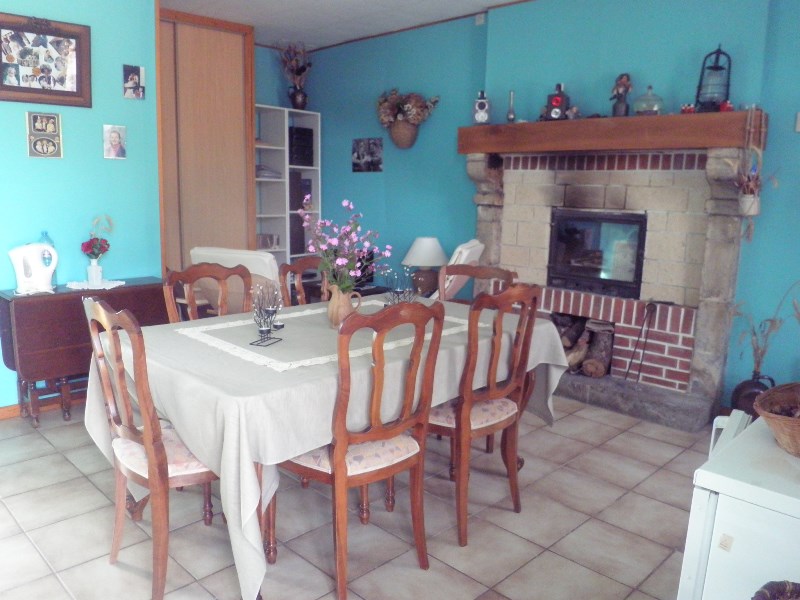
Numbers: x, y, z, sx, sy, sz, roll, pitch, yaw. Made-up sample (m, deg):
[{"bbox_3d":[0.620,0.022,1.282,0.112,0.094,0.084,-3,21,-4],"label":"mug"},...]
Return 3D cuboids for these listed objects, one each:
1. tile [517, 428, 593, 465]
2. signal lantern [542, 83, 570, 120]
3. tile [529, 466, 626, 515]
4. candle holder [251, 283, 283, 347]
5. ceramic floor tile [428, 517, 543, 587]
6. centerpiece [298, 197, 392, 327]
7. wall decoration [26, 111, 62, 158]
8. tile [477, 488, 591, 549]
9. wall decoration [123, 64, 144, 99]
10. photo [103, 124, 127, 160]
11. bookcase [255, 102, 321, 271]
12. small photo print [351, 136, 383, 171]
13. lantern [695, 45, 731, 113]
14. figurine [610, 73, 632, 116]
[{"bbox_3d":[0.813,0.786,3.229,0.345,0.010,0.345,-8,13,-44],"label":"tile"},{"bbox_3d":[1.024,-1.270,3.880,0.130,0.255,0.115,10,12,40],"label":"signal lantern"},{"bbox_3d":[0.795,0.858,2.709,0.340,0.010,0.340,-8,13,-44],"label":"tile"},{"bbox_3d":[-0.489,0.045,2.208,0.090,0.225,0.135,5,10,19],"label":"candle holder"},{"bbox_3d":[0.300,0.933,2.245,0.345,0.010,0.345,-8,13,-44],"label":"ceramic floor tile"},{"bbox_3d":[-0.227,-0.156,2.504,0.380,0.541,0.330,0,9,-8],"label":"centerpiece"},{"bbox_3d":[-1.960,-0.910,3.320,0.174,0.246,0.015,-7,13,-42],"label":"wall decoration"},{"bbox_3d":[0.547,0.890,2.467,0.340,0.010,0.340,-8,13,-44],"label":"tile"},{"bbox_3d":[-1.588,-1.299,3.597,0.122,0.181,0.005,-8,13,-44],"label":"wall decoration"},{"bbox_3d":[-1.691,-0.937,3.569,0.130,0.197,0.006,-7,13,-42],"label":"photo"},{"bbox_3d":[-1.138,-0.701,5.598,0.340,2.060,0.728,10,12,42],"label":"bookcase"},{"bbox_3d":[-0.297,-1.310,5.453,0.012,0.295,0.400,-8,13,-44],"label":"small photo print"},{"bbox_3d":[1.749,-1.238,3.353,0.190,0.349,0.175,10,12,41],"label":"lantern"},{"bbox_3d":[1.341,-1.241,3.638,0.130,0.260,0.110,8,11,33],"label":"figurine"}]

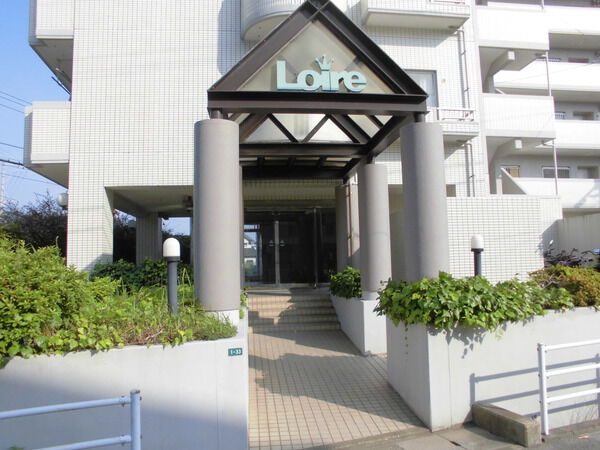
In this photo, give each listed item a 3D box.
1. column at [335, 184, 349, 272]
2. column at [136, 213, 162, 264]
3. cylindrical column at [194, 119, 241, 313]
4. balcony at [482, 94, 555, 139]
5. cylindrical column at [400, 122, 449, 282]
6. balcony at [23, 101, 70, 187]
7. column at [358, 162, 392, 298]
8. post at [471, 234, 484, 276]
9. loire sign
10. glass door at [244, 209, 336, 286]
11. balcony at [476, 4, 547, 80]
[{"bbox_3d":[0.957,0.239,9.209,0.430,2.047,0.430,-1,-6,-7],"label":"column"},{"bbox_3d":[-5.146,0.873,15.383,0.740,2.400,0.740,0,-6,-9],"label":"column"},{"bbox_3d":[-0.933,-0.095,5.091,0.495,2.087,0.495,-1,-6,-7],"label":"cylindrical column"},{"bbox_3d":[6.263,-3.118,13.837,2.300,1.280,1.360,0,-6,-9],"label":"balcony"},{"bbox_3d":[1.495,-0.131,5.385,0.495,2.067,0.495,-1,-5,0],"label":"cylindrical column"},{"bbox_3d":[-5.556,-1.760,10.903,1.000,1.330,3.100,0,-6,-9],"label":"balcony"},{"bbox_3d":[1.233,0.083,7.449,0.495,2.087,0.495,-1,-6,-7],"label":"column"},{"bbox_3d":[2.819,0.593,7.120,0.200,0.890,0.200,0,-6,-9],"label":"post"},{"bbox_3d":[0.258,-1.777,5.339,1.076,0.444,0.060,-1,-6,-7],"label":"loire sign"},{"bbox_3d":[-0.235,0.627,12.715,2.700,2.300,0.350,0,-6,-9],"label":"glass door"},{"bbox_3d":[6.224,-5.788,14.118,2.350,1.350,1.400,0,-6,-9],"label":"balcony"}]

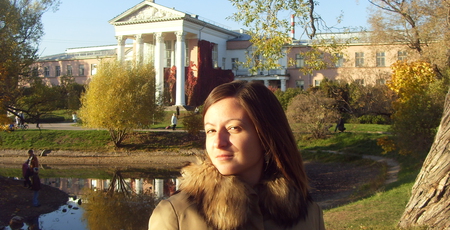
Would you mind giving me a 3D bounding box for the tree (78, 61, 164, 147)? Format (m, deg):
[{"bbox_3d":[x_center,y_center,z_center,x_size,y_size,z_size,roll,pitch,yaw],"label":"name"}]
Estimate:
[{"bbox_3d":[-8.260,-0.920,40.500,6.800,6.900,6.600,0,0,0],"label":"tree"}]

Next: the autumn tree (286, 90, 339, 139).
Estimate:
[{"bbox_3d":[6.900,-0.040,40.000,4.100,3.800,4.000,0,0,0],"label":"autumn tree"}]

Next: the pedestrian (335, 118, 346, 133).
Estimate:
[{"bbox_3d":[10.590,0.870,46.500,0.550,1.600,0.550,0,0,0],"label":"pedestrian"}]

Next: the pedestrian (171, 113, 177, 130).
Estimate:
[{"bbox_3d":[-5.080,0.690,50.500,0.450,1.650,0.500,0,0,0],"label":"pedestrian"}]

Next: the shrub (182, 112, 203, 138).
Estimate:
[{"bbox_3d":[-2.690,0.820,44.000,2.000,2.050,2.000,0,0,0],"label":"shrub"}]

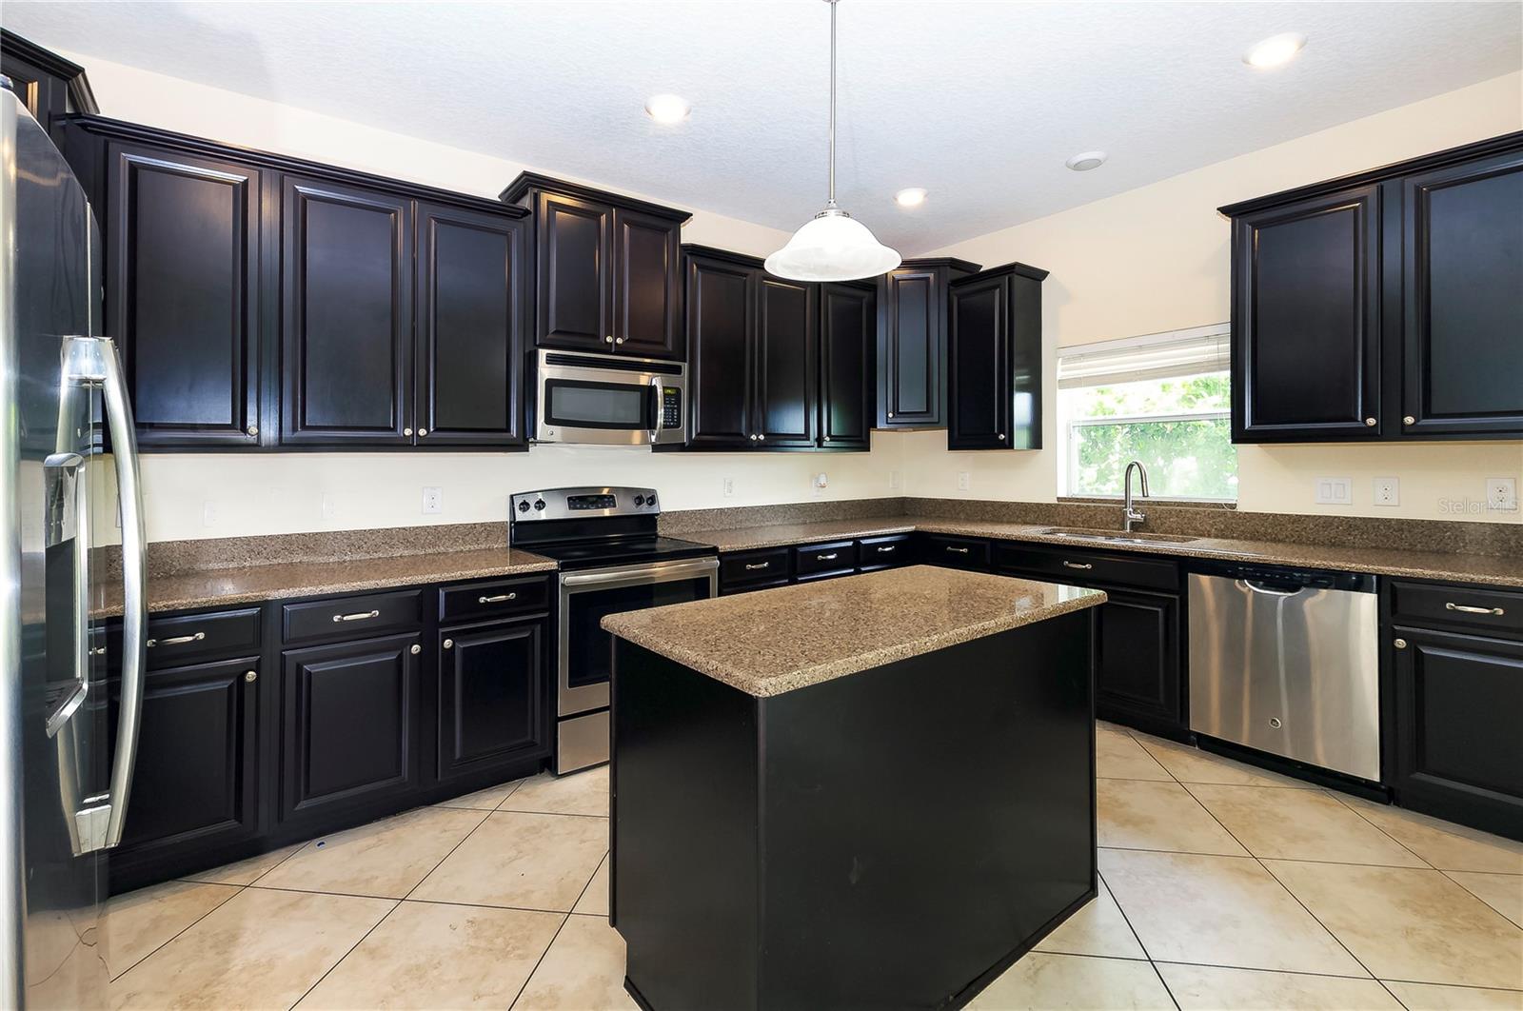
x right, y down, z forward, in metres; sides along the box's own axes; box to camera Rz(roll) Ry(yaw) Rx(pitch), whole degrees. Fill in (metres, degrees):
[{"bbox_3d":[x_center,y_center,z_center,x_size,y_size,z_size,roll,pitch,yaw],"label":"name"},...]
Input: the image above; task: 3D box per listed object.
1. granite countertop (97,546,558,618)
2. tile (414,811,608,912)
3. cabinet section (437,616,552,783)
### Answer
[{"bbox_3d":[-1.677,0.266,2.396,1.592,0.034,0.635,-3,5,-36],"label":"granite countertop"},{"bbox_3d":[-0.775,1.164,2.102,0.510,0.012,0.510,0,2,8],"label":"tile"},{"bbox_3d":[-1.213,0.740,2.729,0.441,0.582,0.564,-3,5,-37],"label":"cabinet section"}]

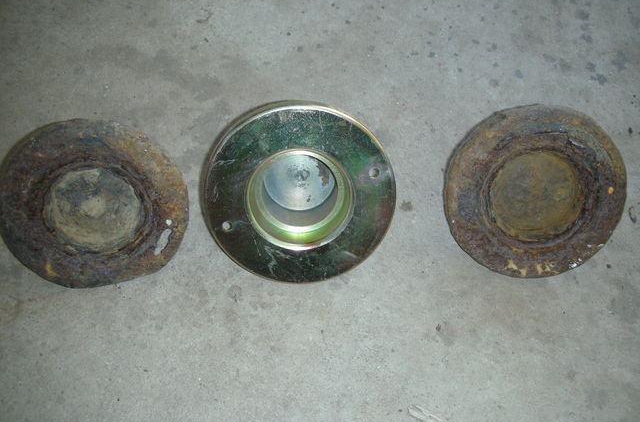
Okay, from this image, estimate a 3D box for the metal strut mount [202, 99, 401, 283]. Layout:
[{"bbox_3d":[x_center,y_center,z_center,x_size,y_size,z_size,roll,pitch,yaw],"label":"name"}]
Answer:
[{"bbox_3d":[-0.015,-0.019,0.534,0.150,0.048,0.150,0,110,-2],"label":"metal strut mount"}]

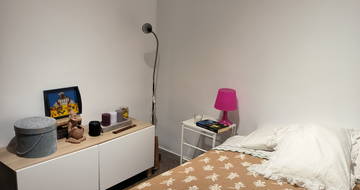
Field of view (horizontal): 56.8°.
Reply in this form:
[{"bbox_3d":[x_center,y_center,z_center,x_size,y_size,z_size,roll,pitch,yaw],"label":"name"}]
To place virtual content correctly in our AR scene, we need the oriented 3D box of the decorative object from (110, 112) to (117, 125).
[{"bbox_3d":[-0.569,0.195,2.829,0.070,0.087,0.070,2,13,-1],"label":"decorative object"}]

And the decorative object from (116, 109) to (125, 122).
[{"bbox_3d":[-0.518,0.181,2.886,0.070,0.092,0.070,13,17,37],"label":"decorative object"}]

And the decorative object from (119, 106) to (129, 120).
[{"bbox_3d":[-0.485,0.164,2.939,0.069,0.106,0.069,13,17,37],"label":"decorative object"}]

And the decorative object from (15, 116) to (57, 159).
[{"bbox_3d":[-0.966,0.279,2.237,0.251,0.193,0.251,13,17,37],"label":"decorative object"}]

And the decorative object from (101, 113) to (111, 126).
[{"bbox_3d":[-0.616,0.203,2.779,0.073,0.091,0.073,13,17,37],"label":"decorative object"}]

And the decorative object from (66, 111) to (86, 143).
[{"bbox_3d":[-0.768,0.226,2.440,0.144,0.220,0.137,-9,17,-39],"label":"decorative object"}]

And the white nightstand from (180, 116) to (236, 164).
[{"bbox_3d":[0.236,0.501,2.855,0.345,0.538,0.291,14,18,41],"label":"white nightstand"}]

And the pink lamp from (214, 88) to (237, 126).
[{"bbox_3d":[0.385,0.100,2.776,0.190,0.290,0.190,2,13,-1],"label":"pink lamp"}]

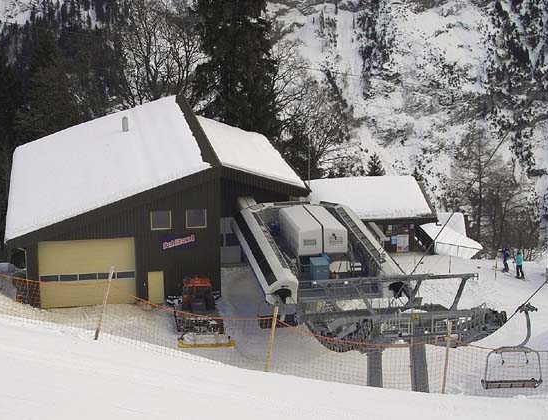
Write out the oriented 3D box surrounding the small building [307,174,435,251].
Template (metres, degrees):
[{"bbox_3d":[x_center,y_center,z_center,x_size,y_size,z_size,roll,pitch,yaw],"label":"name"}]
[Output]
[{"bbox_3d":[5.438,0.067,89.649,8.960,4.530,9.060,-2,15,-9],"label":"small building"}]

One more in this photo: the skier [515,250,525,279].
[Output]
[{"bbox_3d":[15.520,3.416,82.408,0.600,1.760,0.550,5,15,18],"label":"skier"}]

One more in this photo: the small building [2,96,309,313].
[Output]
[{"bbox_3d":[-8.496,-1.410,87.432,17.830,8.670,23.640,-2,15,-9],"label":"small building"}]

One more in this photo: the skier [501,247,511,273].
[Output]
[{"bbox_3d":[14.851,3.117,83.610,0.600,1.740,0.550,5,15,18],"label":"skier"}]

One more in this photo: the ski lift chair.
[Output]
[{"bbox_3d":[8.887,5.038,48.800,2.250,3.150,1.000,-3,15,-11],"label":"ski lift chair"}]

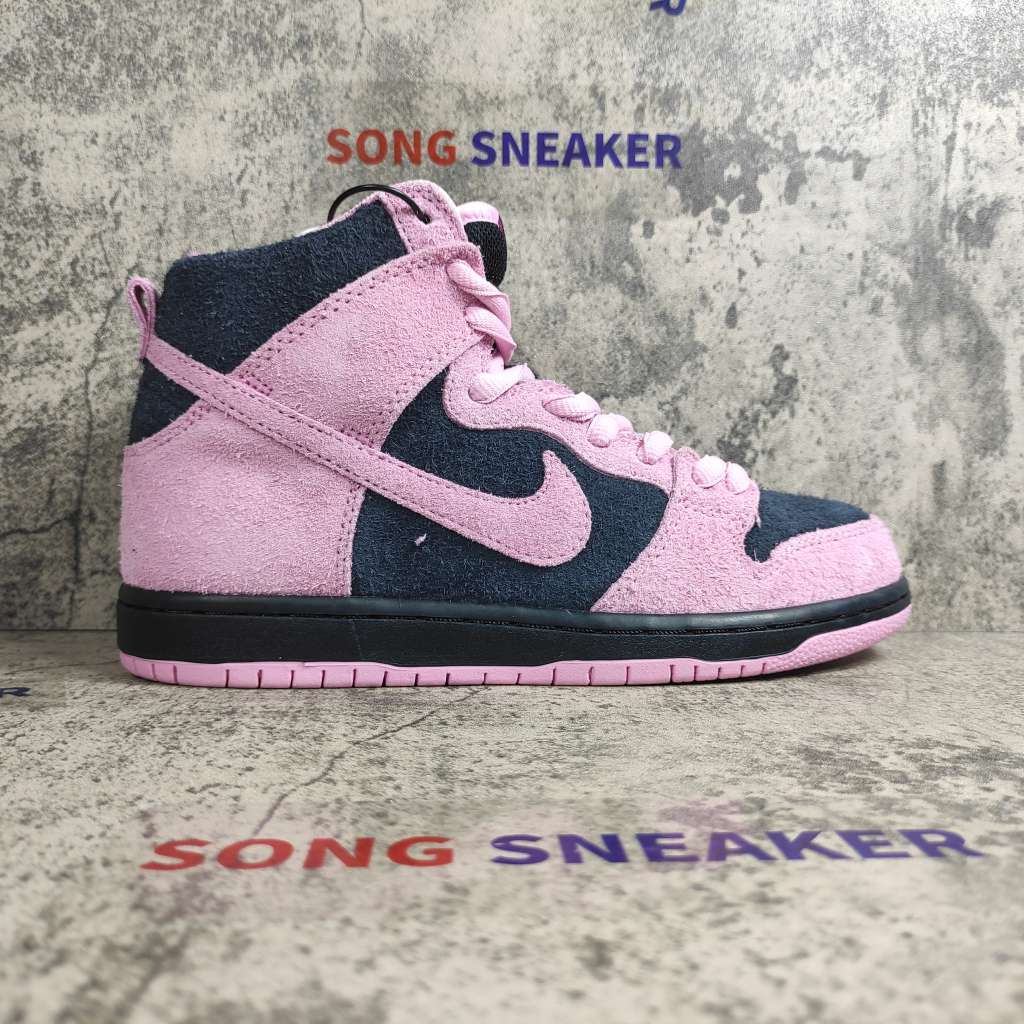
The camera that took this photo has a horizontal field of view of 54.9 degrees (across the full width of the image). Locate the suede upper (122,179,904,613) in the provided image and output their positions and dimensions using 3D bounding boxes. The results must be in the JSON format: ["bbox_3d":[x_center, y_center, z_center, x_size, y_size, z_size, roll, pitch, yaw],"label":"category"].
[{"bbox_3d":[0.007,-0.044,0.368,0.292,0.151,0.104,0,2,-6],"label":"suede upper"}]

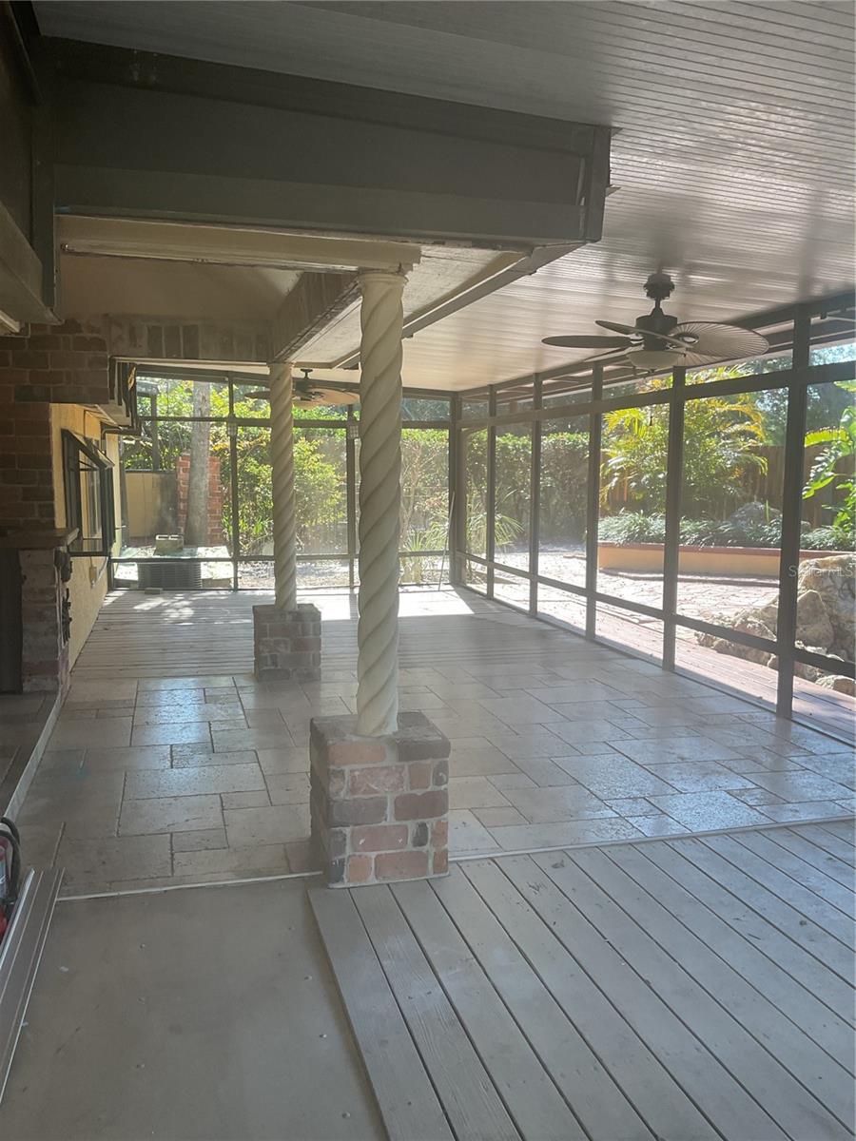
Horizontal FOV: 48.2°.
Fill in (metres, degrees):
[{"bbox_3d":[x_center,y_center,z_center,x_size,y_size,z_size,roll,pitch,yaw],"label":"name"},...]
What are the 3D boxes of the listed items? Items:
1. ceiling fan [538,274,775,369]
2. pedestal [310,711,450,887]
[{"bbox_3d":[1.210,-1.310,5.066,1.190,0.506,1.190,-1,6,-15],"label":"ceiling fan"},{"bbox_3d":[-0.183,0.844,3.603,0.440,0.526,0.396,-1,6,-15],"label":"pedestal"}]

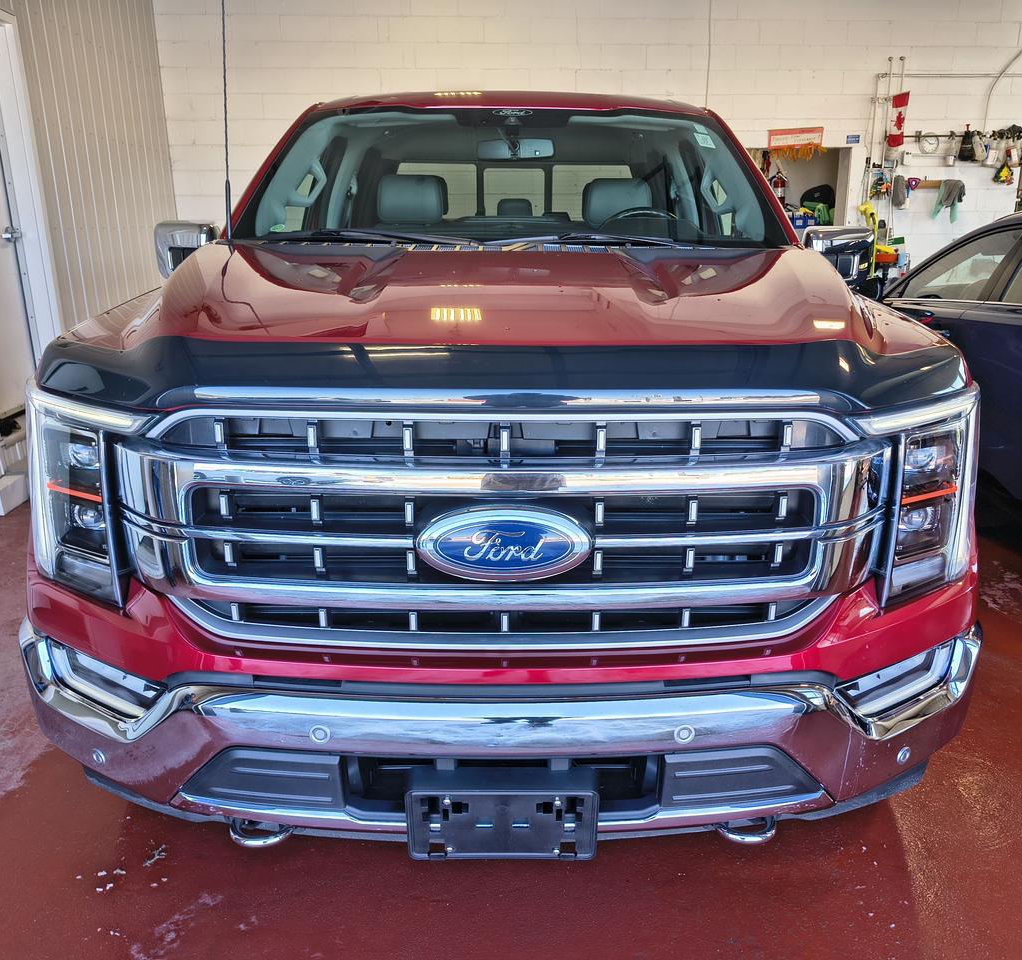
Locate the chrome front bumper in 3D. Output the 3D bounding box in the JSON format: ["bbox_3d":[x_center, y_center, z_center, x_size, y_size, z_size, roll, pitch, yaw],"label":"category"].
[{"bbox_3d":[-0.013,0.455,1.743,1.970,0.330,0.430,0,16,0],"label":"chrome front bumper"}]

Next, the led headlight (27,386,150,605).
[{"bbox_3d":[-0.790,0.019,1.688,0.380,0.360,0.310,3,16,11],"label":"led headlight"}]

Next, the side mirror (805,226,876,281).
[{"bbox_3d":[1.105,-0.765,3.036,0.260,0.200,0.170,0,16,0],"label":"side mirror"}]

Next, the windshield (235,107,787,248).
[{"bbox_3d":[0.000,-0.986,2.870,1.670,0.130,0.930,0,49,0],"label":"windshield"}]

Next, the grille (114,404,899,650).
[{"bbox_3d":[-0.012,0.072,1.537,1.380,0.430,0.190,0,16,0],"label":"grille"}]

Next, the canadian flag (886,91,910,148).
[{"bbox_3d":[3.470,-3.205,7.928,0.170,0.470,0.070,-1,16,-3],"label":"canadian flag"}]

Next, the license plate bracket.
[{"bbox_3d":[-0.013,0.595,1.580,0.335,0.155,0.090,0,16,0],"label":"license plate bracket"}]

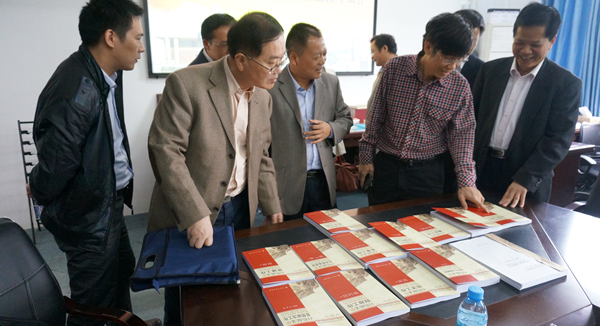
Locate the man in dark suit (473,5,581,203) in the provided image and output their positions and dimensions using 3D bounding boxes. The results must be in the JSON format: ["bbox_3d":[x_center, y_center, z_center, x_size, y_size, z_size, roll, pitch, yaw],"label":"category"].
[{"bbox_3d":[1.114,0.074,2.134,0.550,1.670,0.500,8,14,29],"label":"man in dark suit"}]

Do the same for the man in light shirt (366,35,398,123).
[{"bbox_3d":[0.682,-0.153,3.120,0.340,1.670,0.480,-3,13,-17],"label":"man in light shirt"}]

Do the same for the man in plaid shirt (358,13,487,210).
[{"bbox_3d":[0.604,0.111,2.052,0.560,1.620,0.520,3,13,12],"label":"man in plaid shirt"}]

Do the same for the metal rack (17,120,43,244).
[{"bbox_3d":[-1.912,0.102,3.308,0.560,1.020,0.360,-5,14,-24],"label":"metal rack"}]

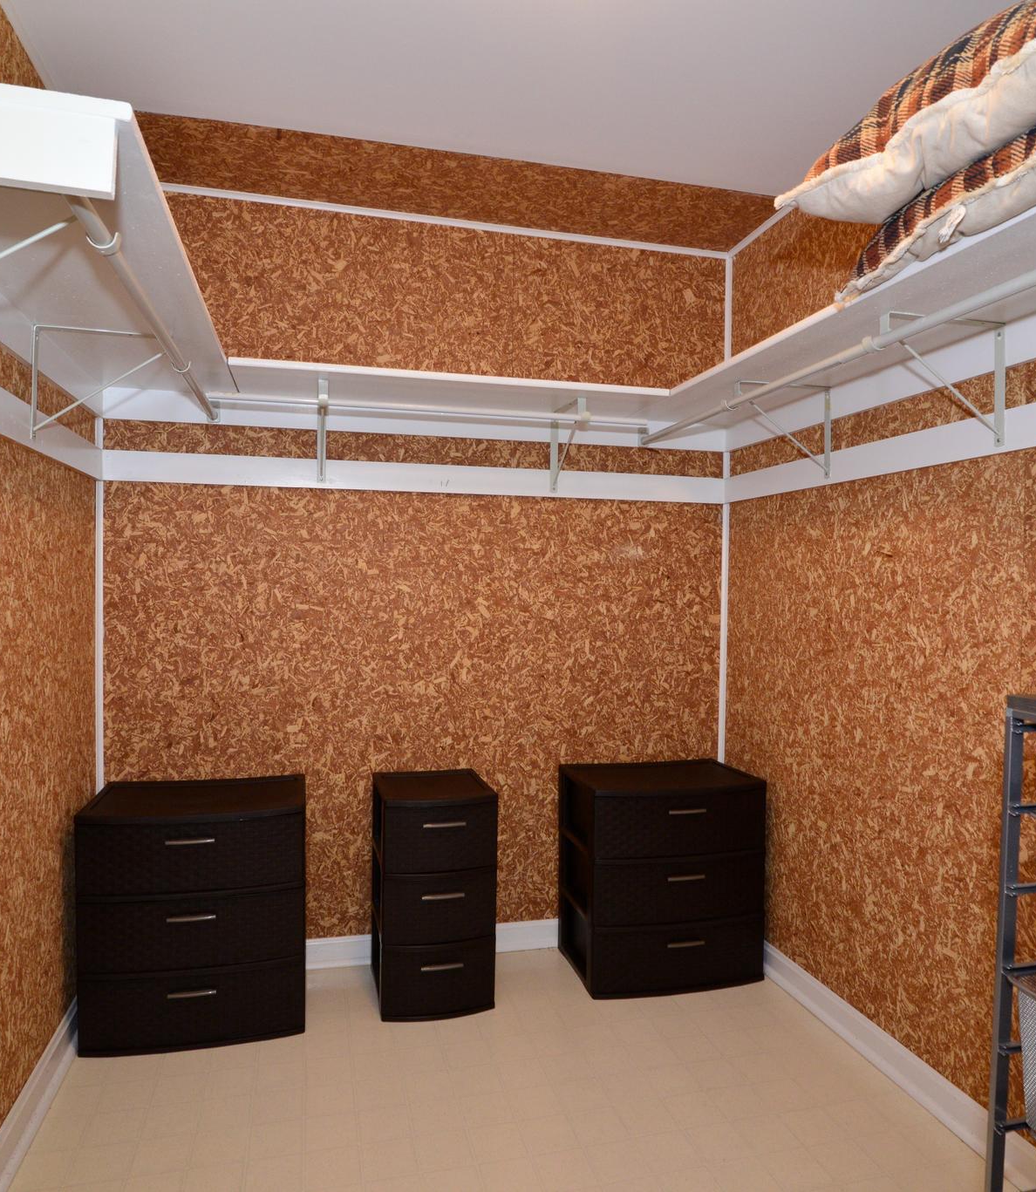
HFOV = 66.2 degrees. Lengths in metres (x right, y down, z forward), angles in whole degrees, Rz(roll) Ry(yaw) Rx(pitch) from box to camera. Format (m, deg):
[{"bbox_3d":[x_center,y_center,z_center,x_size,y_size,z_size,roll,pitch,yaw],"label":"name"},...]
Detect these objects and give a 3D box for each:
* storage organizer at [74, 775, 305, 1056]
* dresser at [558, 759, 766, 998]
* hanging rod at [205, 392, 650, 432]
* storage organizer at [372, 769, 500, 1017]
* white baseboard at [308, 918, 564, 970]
[{"bbox_3d":[-0.877,0.862,2.218,0.556,0.610,0.385,0,1,-13],"label":"storage organizer"},{"bbox_3d":[0.453,0.872,2.528,0.556,0.610,0.385,0,1,-14],"label":"dresser"},{"bbox_3d":[-0.218,-0.519,2.215,1.252,0.024,0.024,0,1,-14],"label":"hanging rod"},{"bbox_3d":[-0.254,0.867,2.358,0.318,0.610,0.345,0,1,-16],"label":"storage organizer"},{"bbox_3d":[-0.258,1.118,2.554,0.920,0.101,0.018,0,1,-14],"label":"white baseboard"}]

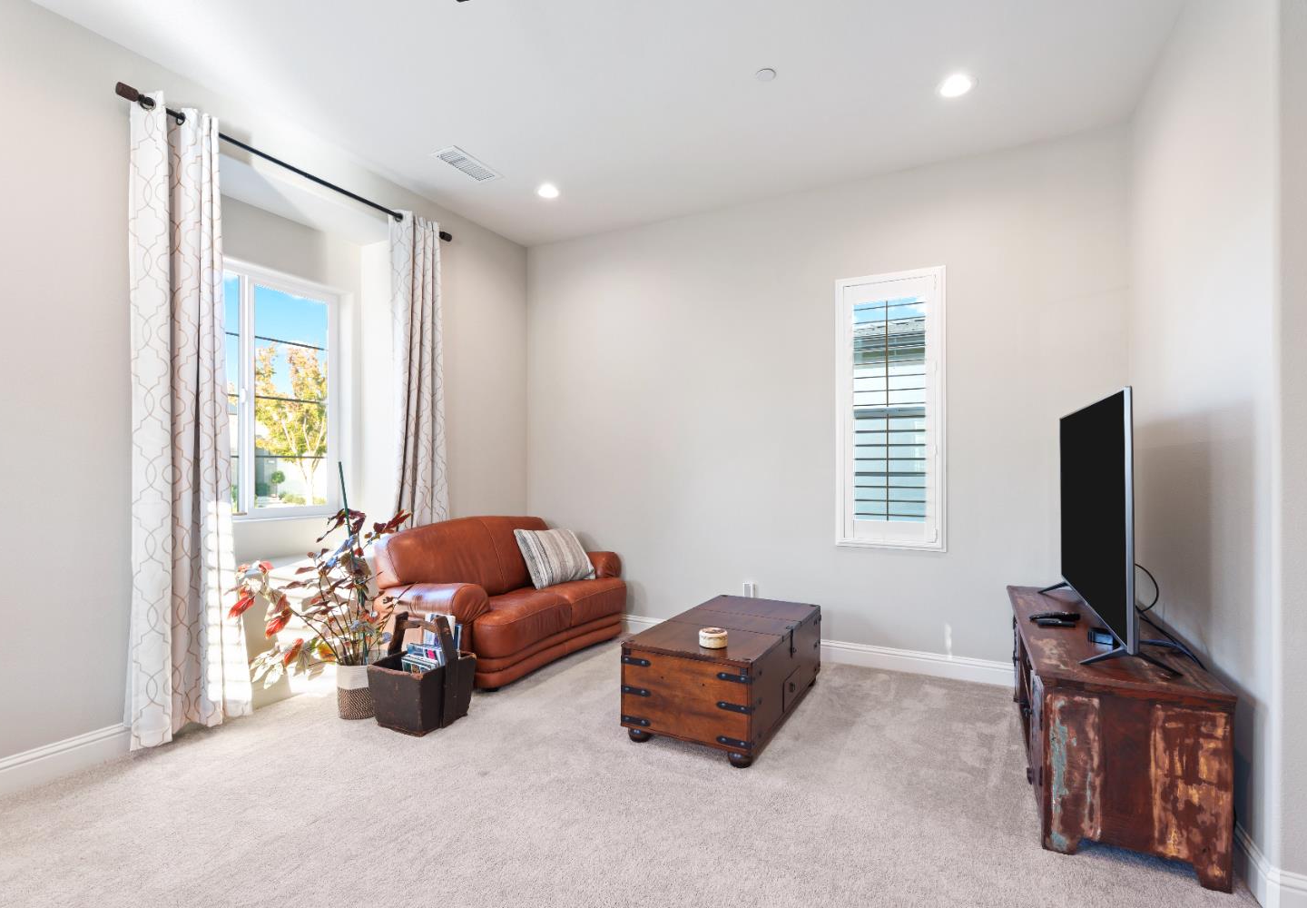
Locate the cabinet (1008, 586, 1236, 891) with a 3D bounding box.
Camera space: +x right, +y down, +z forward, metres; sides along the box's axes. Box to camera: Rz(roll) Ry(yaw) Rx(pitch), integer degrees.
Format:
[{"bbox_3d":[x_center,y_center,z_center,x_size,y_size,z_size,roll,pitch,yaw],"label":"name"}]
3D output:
[{"bbox_3d":[1.816,1.012,2.527,0.515,0.587,1.431,0,0,27],"label":"cabinet"}]

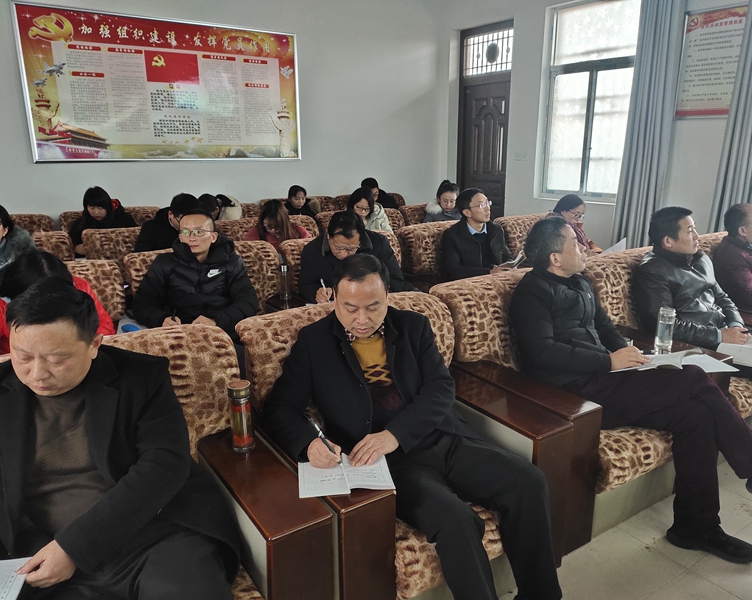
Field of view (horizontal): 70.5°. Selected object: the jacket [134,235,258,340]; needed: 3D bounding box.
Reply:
[{"bbox_3d":[-0.917,-0.034,2.910,0.630,0.560,0.440,-10,19,-31],"label":"jacket"}]

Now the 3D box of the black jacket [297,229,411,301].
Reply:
[{"bbox_3d":[-0.138,-0.211,3.146,0.660,0.620,0.500,-6,16,-21],"label":"black jacket"}]

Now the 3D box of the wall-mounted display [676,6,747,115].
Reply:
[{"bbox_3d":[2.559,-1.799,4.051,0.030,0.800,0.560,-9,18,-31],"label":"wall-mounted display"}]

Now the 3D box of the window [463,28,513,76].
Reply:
[{"bbox_3d":[1.243,-2.746,5.916,0.060,0.430,0.800,-9,18,-31],"label":"window"}]

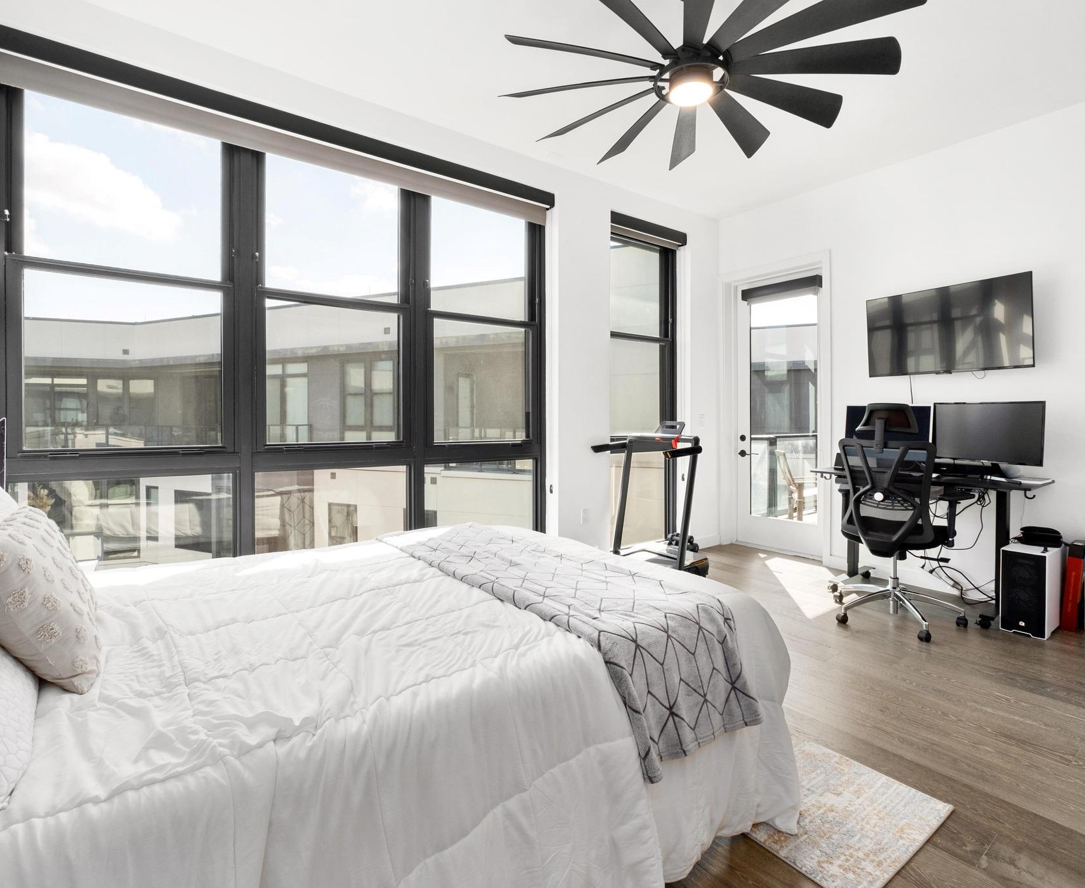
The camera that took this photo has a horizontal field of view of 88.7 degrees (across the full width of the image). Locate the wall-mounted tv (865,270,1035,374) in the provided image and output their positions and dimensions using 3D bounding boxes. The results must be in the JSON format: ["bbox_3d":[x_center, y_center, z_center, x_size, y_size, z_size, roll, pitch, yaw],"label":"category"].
[{"bbox_3d":[2.681,-0.764,3.717,0.071,0.571,0.974,-6,4,-32],"label":"wall-mounted tv"}]

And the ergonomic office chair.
[{"bbox_3d":[2.102,0.413,3.317,0.663,1.275,0.653,-1,2,-37],"label":"ergonomic office chair"}]

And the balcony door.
[{"bbox_3d":[2.113,-0.277,5.002,0.071,2.489,0.867,-1,2,-38],"label":"balcony door"}]

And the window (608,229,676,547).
[{"bbox_3d":[0.838,-0.456,4.900,0.969,2.713,0.122,-1,2,-37],"label":"window"}]

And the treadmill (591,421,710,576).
[{"bbox_3d":[0.616,0.422,4.160,1.224,1.173,0.694,-1,2,-37],"label":"treadmill"}]

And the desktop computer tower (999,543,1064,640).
[{"bbox_3d":[2.829,0.826,3.206,0.398,0.459,0.209,-1,2,-37],"label":"desktop computer tower"}]

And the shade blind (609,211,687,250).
[{"bbox_3d":[0.903,-1.766,4.763,0.979,0.204,0.102,-1,2,-37],"label":"shade blind"}]

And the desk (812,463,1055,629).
[{"bbox_3d":[2.485,0.624,3.623,0.592,0.826,1.214,-1,2,-38],"label":"desk"}]

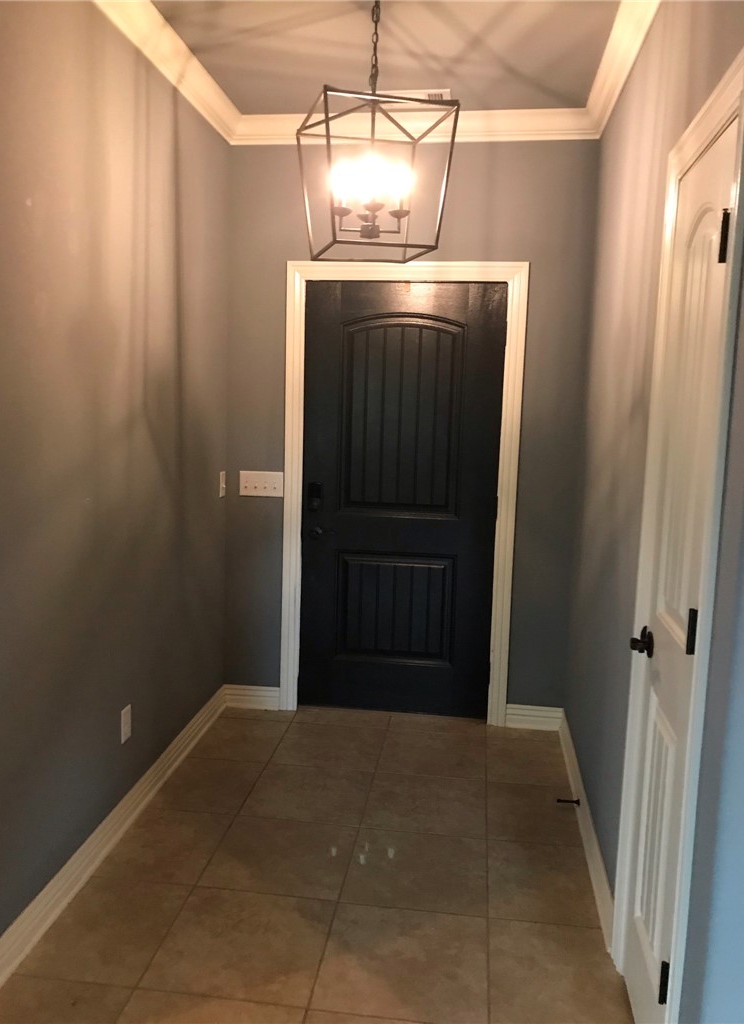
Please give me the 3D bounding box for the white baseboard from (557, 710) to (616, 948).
[{"bbox_3d":[0.788,1.087,3.124,0.019,0.116,1.586,3,8,7],"label":"white baseboard"}]

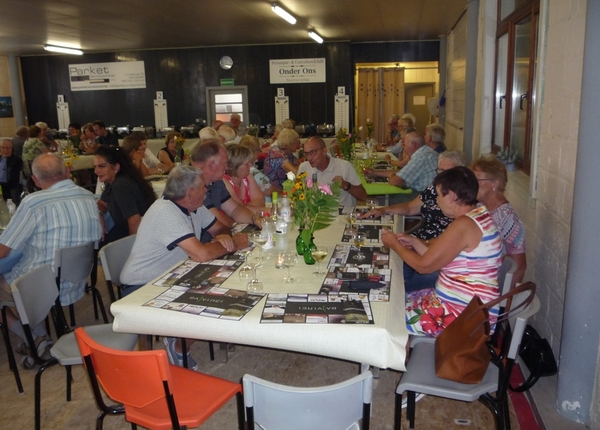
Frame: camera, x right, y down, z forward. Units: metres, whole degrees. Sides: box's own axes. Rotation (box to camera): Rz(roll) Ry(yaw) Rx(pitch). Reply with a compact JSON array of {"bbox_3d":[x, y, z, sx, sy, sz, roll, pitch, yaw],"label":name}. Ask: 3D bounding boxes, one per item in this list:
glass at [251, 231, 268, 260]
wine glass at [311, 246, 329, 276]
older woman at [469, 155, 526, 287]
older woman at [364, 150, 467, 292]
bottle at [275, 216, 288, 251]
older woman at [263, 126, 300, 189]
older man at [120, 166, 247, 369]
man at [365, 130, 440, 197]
[{"bbox_3d":[-0.215,0.157,2.705,0.083,0.142,0.083,1,13,11],"label":"glass"},{"bbox_3d":[0.093,0.215,2.448,0.080,0.135,0.080,1,12,12],"label":"wine glass"},{"bbox_3d":[0.934,0.275,3.039,0.780,1.230,0.540,-2,12,-3],"label":"older woman"},{"bbox_3d":[0.821,0.197,3.423,0.700,1.200,0.550,-5,12,-17],"label":"older woman"},{"bbox_3d":[-0.104,0.099,2.848,0.067,0.190,0.067,1,13,11],"label":"bottle"},{"bbox_3d":[-0.128,-0.264,5.498,0.800,1.270,0.520,-1,12,0],"label":"older woman"},{"bbox_3d":[-0.622,0.343,2.878,0.740,1.250,0.560,1,12,12],"label":"older man"},{"bbox_3d":[1.055,-0.190,5.092,0.850,1.250,0.580,1,13,8],"label":"man"}]

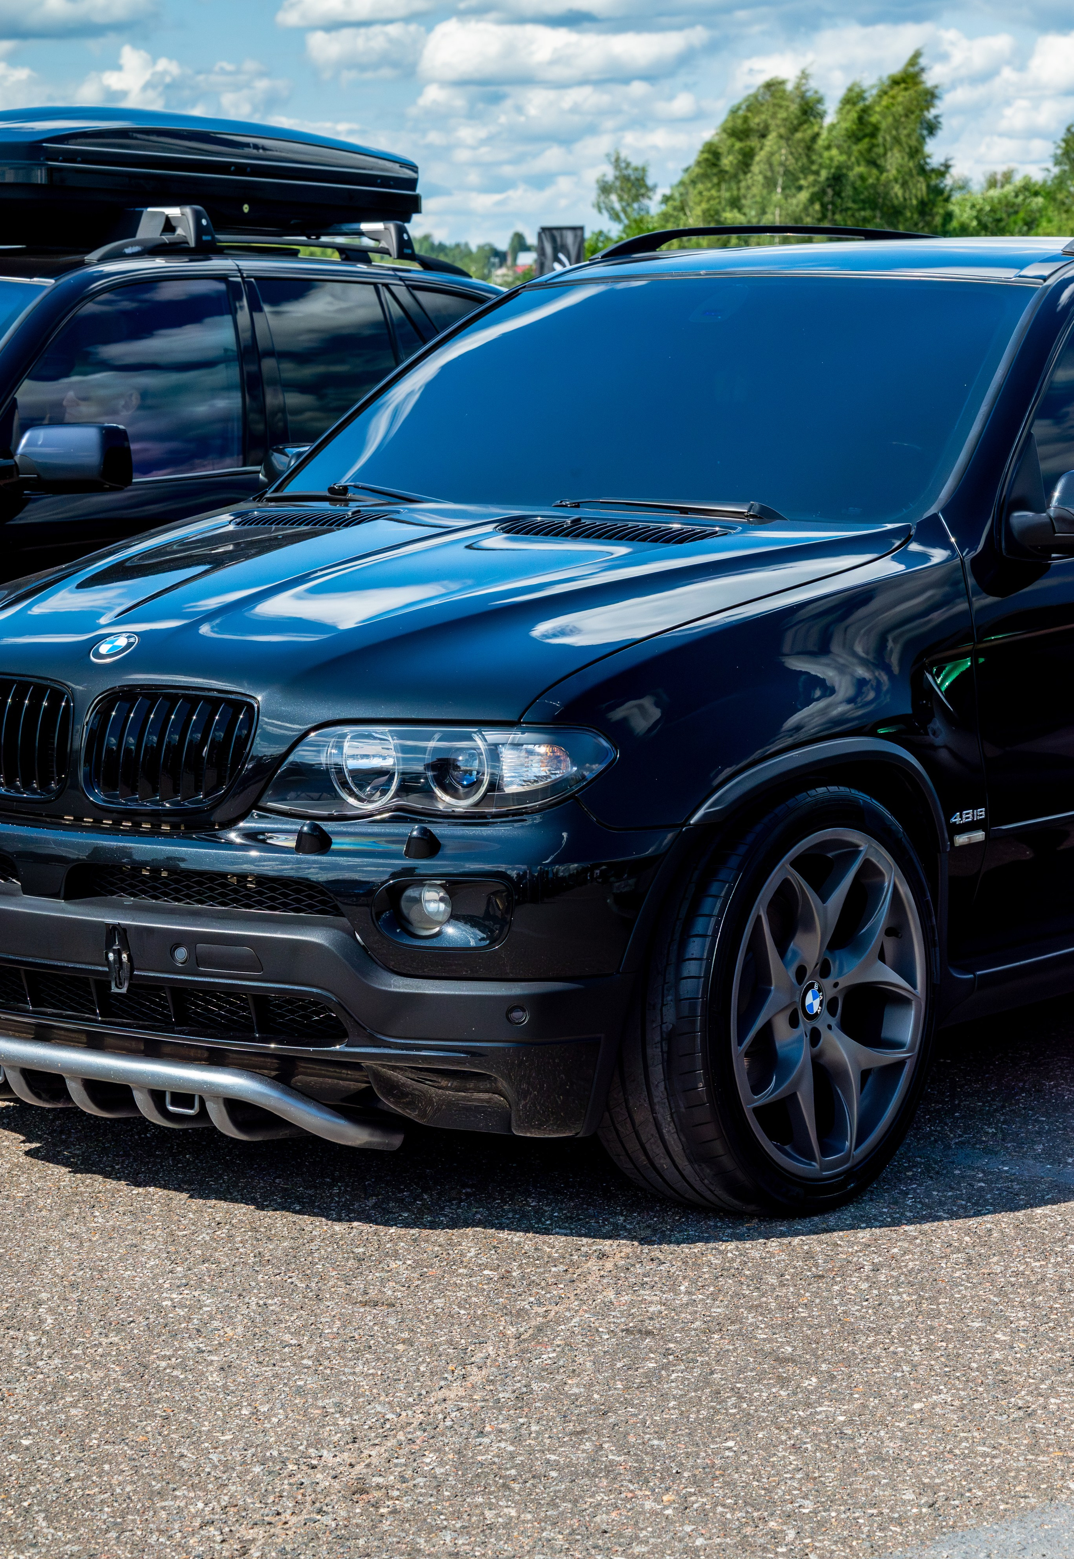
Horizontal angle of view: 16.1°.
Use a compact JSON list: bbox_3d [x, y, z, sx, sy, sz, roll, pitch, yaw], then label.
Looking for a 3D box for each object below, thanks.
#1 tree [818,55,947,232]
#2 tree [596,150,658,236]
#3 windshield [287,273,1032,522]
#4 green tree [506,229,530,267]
[{"bbox_3d":[12.507,-21.497,137.813,4.919,9.685,4.919,1,8,5],"label":"tree"},{"bbox_3d":[3.224,-19.818,138.561,2.318,6.167,2.318,0,8,1],"label":"tree"},{"bbox_3d":[0.224,-0.726,7.288,1.480,0.130,0.850,6,43,37],"label":"windshield"},{"bbox_3d":[-2.454,-67.710,495.394,3.144,7.894,3.144,0,8,0],"label":"green tree"}]

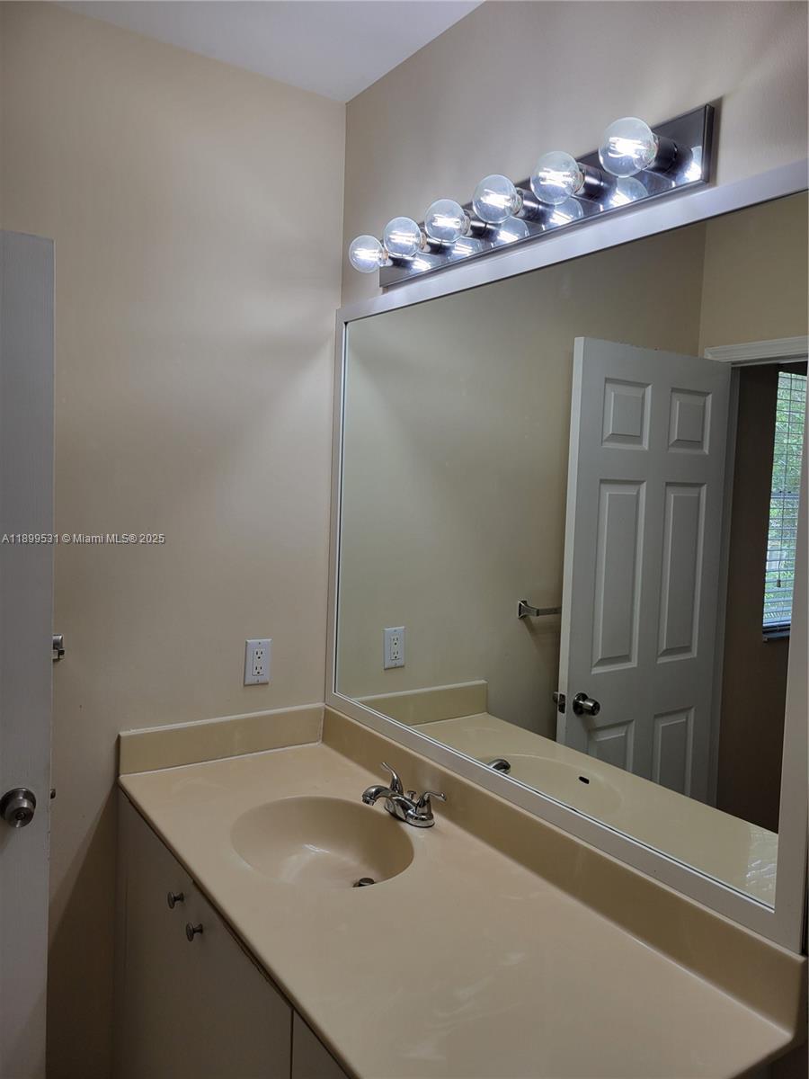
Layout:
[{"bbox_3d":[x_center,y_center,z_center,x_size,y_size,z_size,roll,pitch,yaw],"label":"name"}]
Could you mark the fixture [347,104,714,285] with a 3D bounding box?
[{"bbox_3d":[0.151,-0.622,1.539,0.145,0.108,0.900,-1,5,-34],"label":"fixture"}]

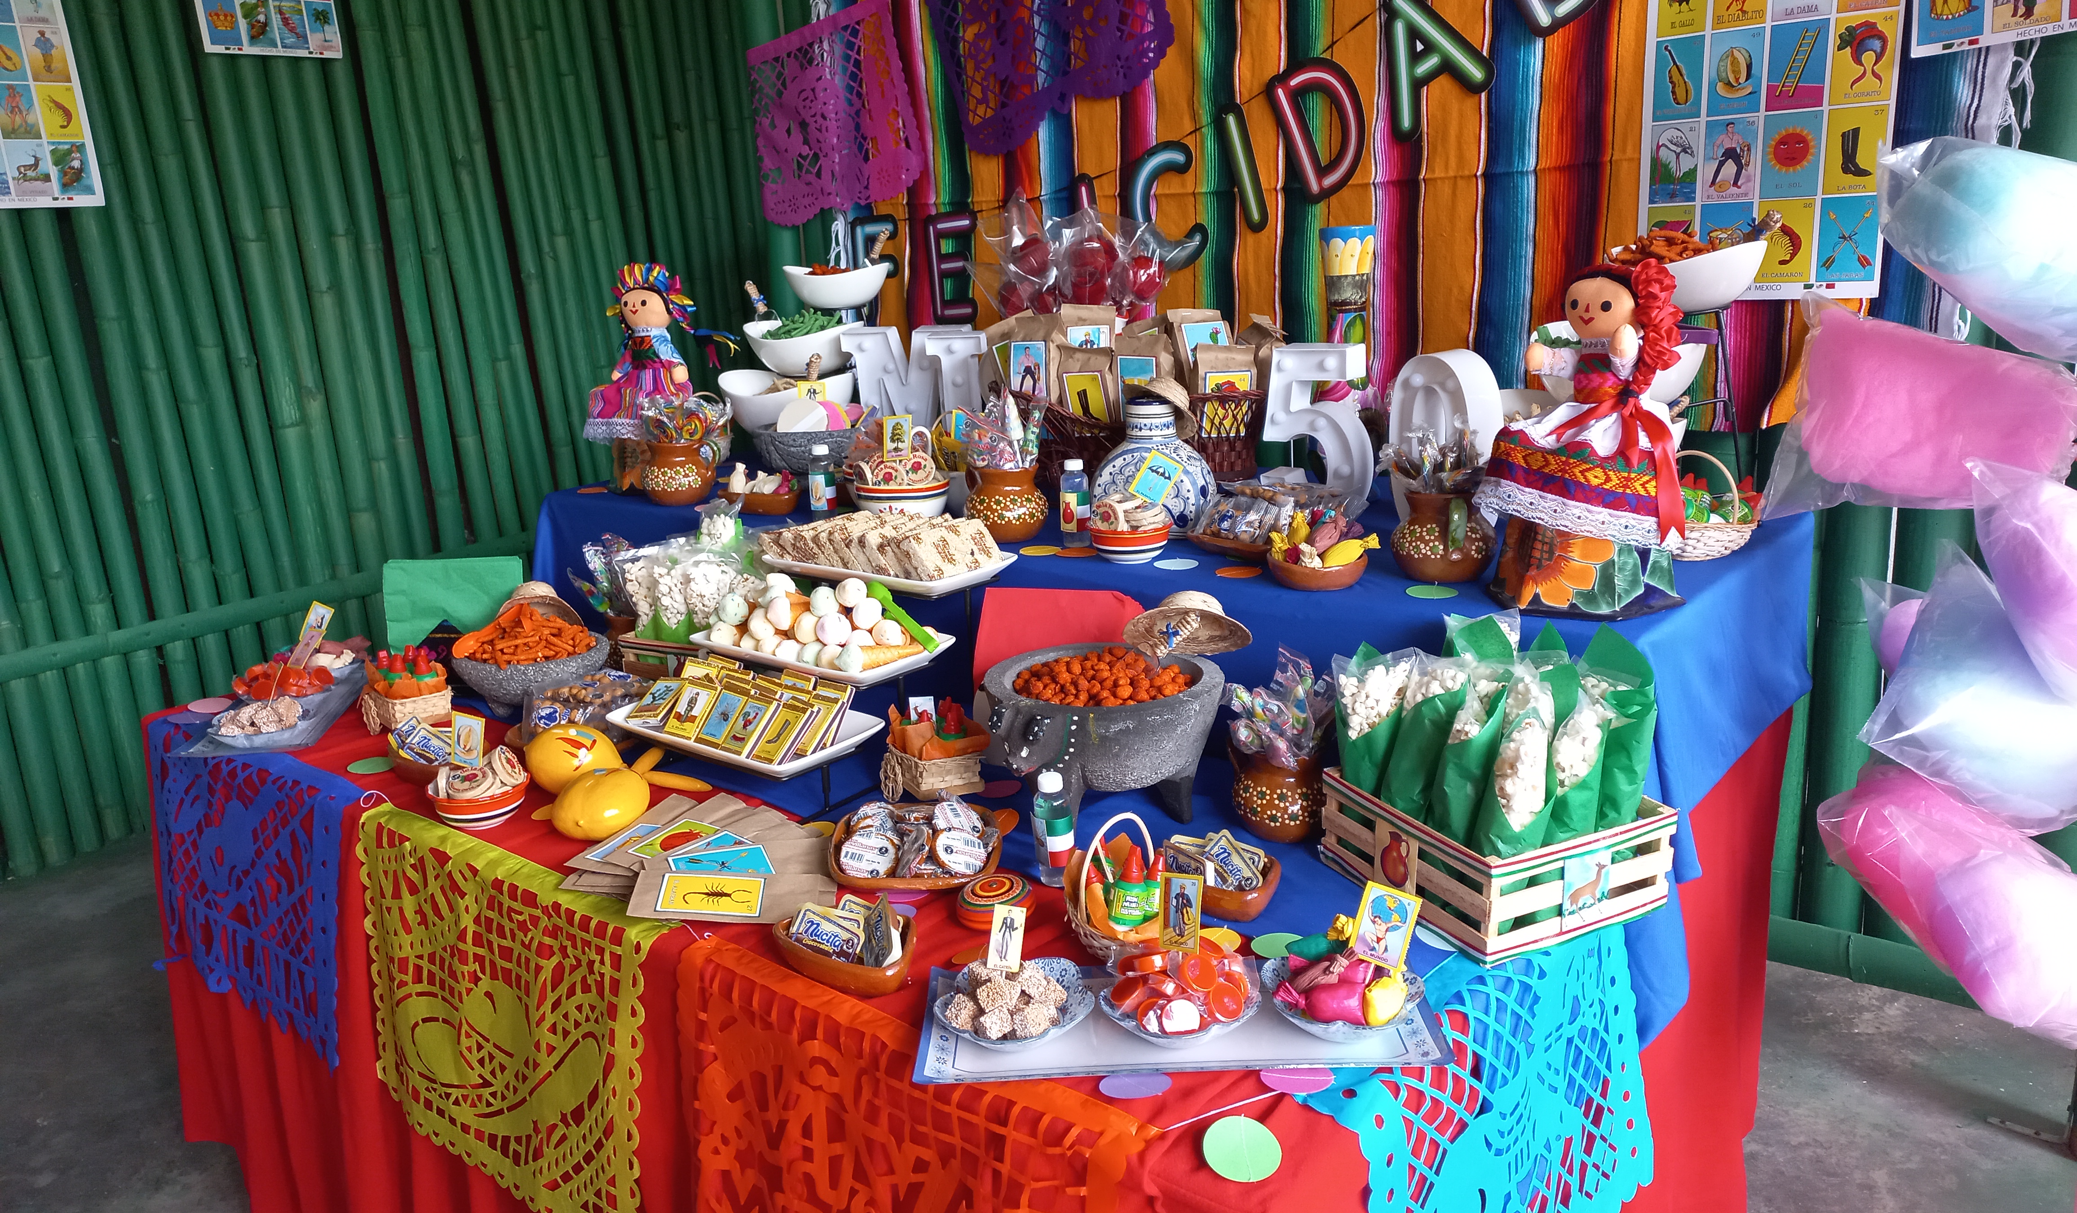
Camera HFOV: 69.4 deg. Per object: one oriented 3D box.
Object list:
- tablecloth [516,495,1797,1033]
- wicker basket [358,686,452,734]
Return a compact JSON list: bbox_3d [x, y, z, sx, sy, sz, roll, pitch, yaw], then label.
[{"bbox_3d":[-0.075,0.098,2.200,2.050,0.430,1.040,8,19,40],"label":"tablecloth"},{"bbox_3d":[-0.895,0.144,2.137,0.088,0.055,0.085,8,19,40],"label":"wicker basket"}]

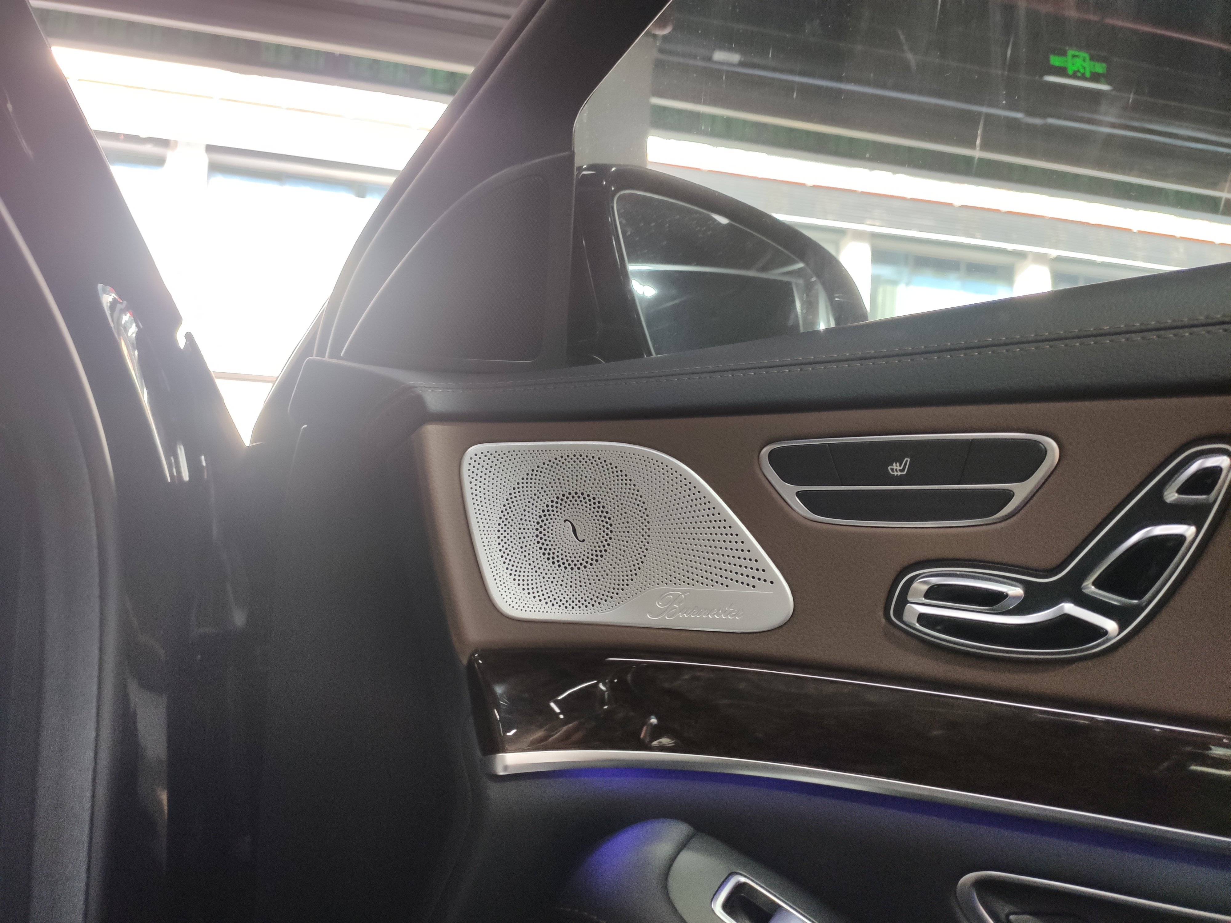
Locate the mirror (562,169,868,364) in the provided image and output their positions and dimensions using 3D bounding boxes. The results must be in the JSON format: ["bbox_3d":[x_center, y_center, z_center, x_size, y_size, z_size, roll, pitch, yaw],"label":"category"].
[{"bbox_3d":[0.085,-0.140,0.785,0.240,0.170,0.130,5,-4,-20],"label":"mirror"}]

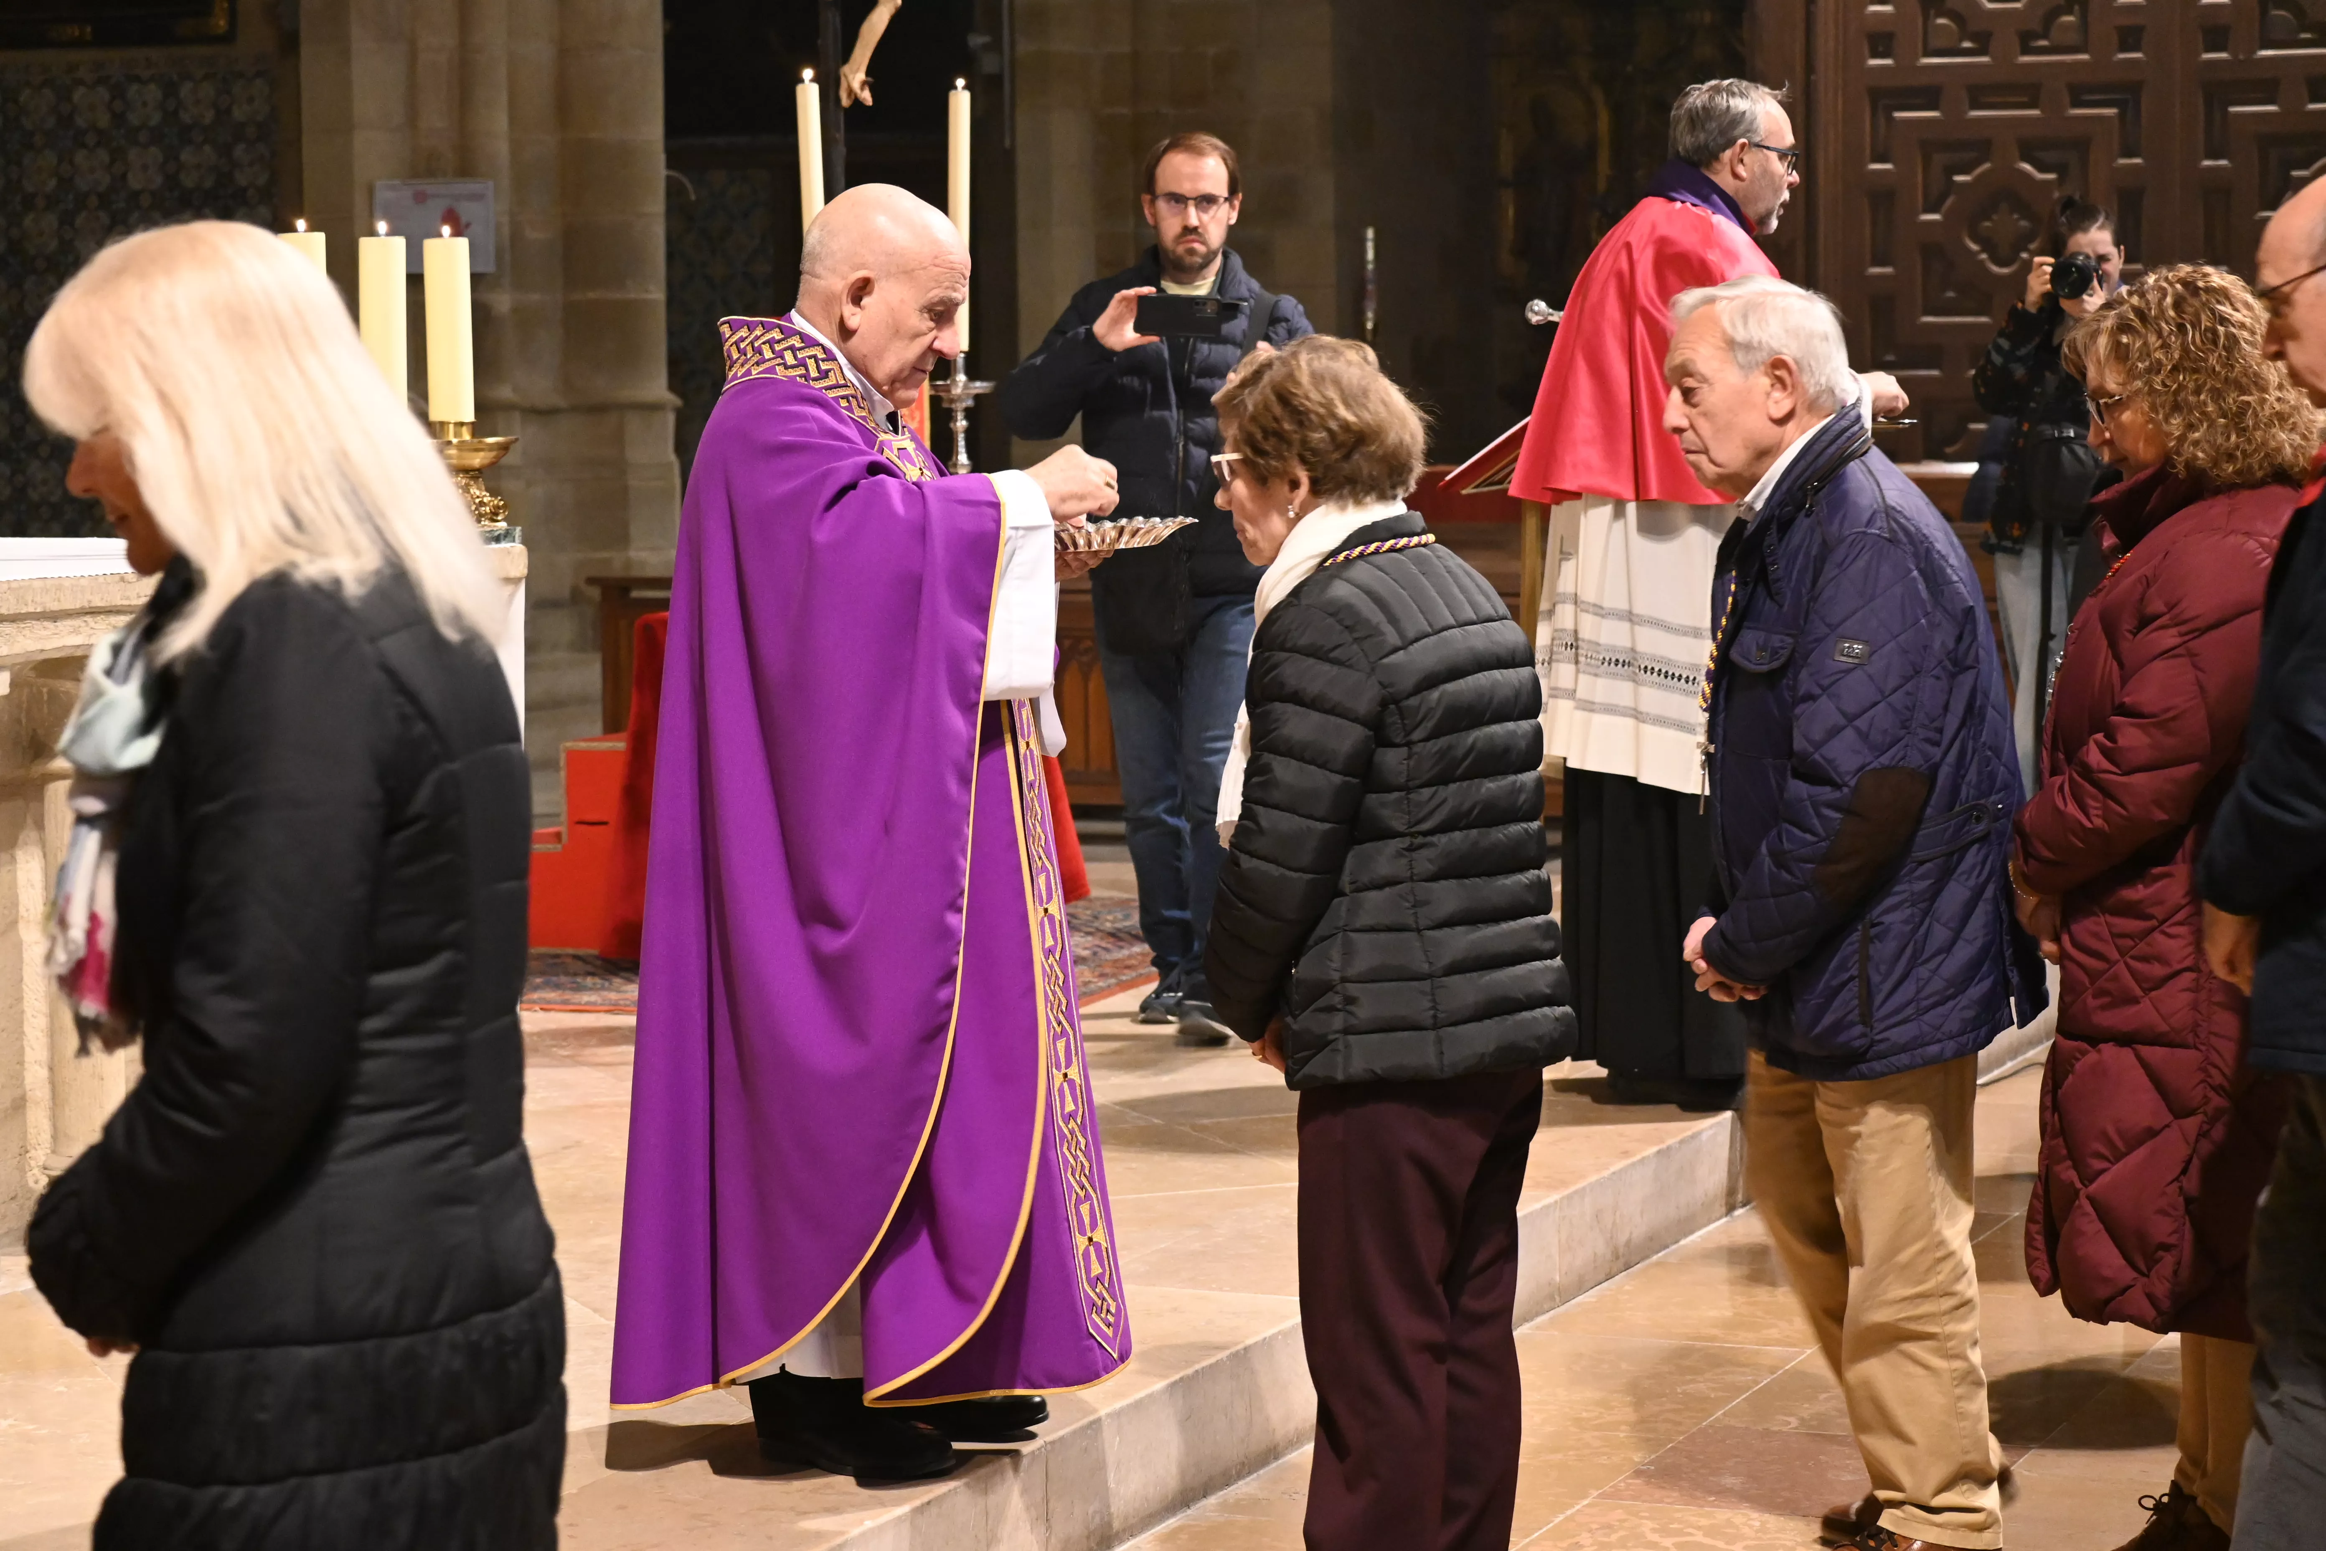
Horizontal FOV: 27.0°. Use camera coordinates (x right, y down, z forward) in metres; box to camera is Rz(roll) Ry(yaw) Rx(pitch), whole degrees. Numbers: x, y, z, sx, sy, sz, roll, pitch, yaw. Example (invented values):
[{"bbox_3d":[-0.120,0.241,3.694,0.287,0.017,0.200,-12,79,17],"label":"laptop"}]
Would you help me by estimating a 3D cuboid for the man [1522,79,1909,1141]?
[{"bbox_3d":[0.960,-0.326,8.580,0.680,1.798,0.600,-2,6,-15],"label":"man"}]

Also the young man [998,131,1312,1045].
[{"bbox_3d":[-0.005,-0.355,9.220,0.620,1.717,0.480,-1,6,1],"label":"young man"}]

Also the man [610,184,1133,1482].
[{"bbox_3d":[-0.368,0.070,6.120,0.630,1.617,0.620,1,6,16],"label":"man"}]

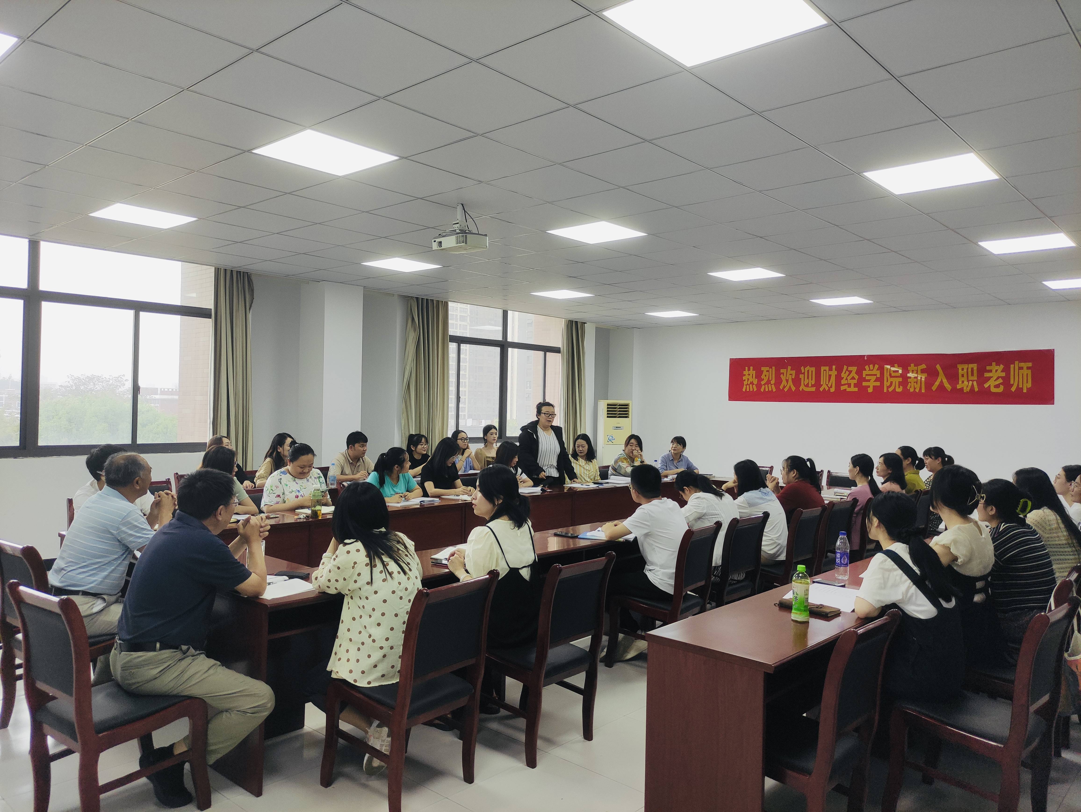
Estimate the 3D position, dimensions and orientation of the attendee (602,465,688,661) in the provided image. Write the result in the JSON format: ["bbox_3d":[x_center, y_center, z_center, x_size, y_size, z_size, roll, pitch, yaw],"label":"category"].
[{"bbox_3d":[0.591,0.967,4.757,0.680,1.220,0.510,1,0,42],"label":"attendee"}]

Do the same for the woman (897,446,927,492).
[{"bbox_3d":[3.351,1.021,7.558,0.700,1.270,0.480,1,0,42],"label":"woman"}]

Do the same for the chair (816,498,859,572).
[{"bbox_3d":[2.119,1.165,6.321,0.590,0.900,0.460,1,0,42],"label":"chair"}]

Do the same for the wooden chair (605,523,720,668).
[{"bbox_3d":[0.753,1.129,4.661,0.600,0.900,0.480,1,0,39],"label":"wooden chair"}]

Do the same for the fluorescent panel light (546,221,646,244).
[{"bbox_3d":[0.446,-1.358,6.103,0.600,0.040,0.600,1,0,42],"label":"fluorescent panel light"}]

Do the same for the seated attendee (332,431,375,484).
[{"bbox_3d":[-1.808,0.882,7.804,0.680,1.270,0.520,1,0,37],"label":"seated attendee"}]

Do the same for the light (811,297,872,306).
[{"bbox_3d":[3.701,-1.300,9.620,0.585,0.040,0.585,1,0,42],"label":"light"}]

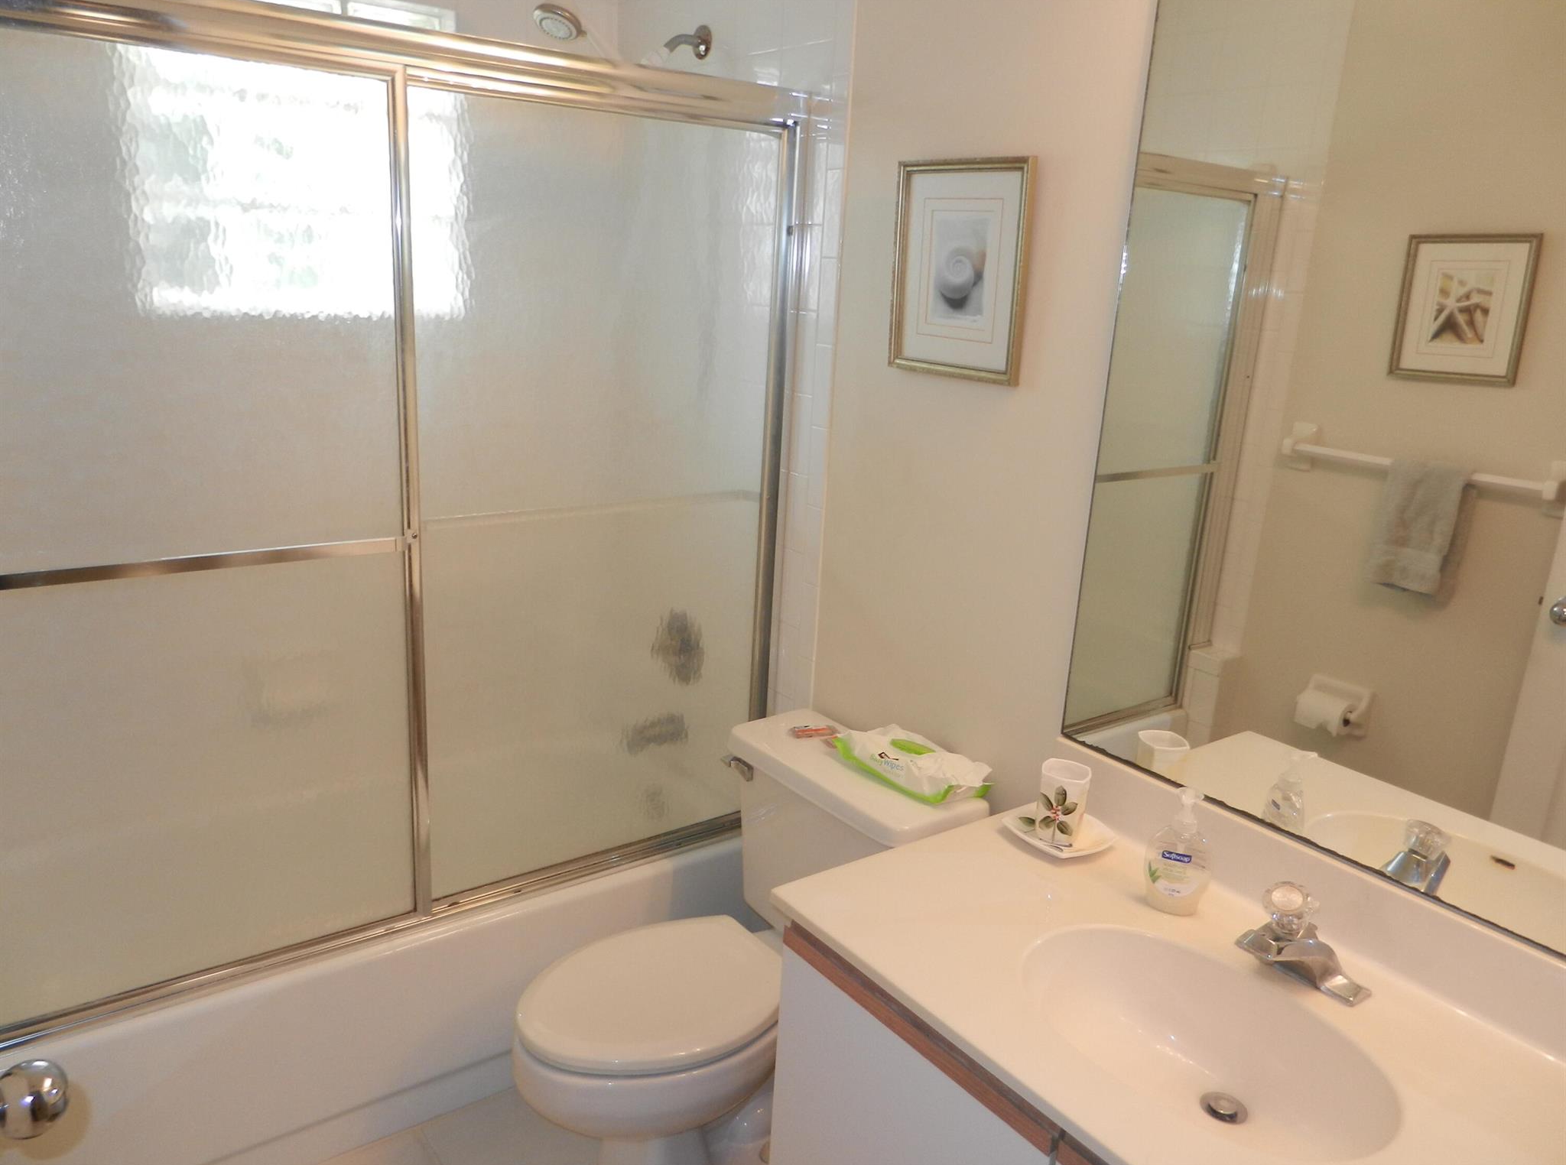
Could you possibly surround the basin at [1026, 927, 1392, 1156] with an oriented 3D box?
[{"bbox_3d":[0.456,0.562,1.275,0.302,0.142,0.430,-8,19,-36],"label":"basin"}]

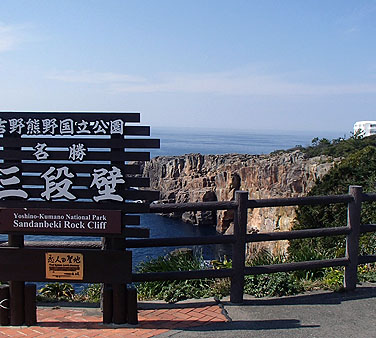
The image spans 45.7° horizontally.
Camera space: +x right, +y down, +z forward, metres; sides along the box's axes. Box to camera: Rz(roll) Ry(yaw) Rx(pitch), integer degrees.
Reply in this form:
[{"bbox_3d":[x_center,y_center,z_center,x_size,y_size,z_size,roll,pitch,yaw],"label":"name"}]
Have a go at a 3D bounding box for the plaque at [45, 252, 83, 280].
[{"bbox_3d":[-1.085,0.859,3.926,0.339,0.243,0.020,1,6,2],"label":"plaque"}]

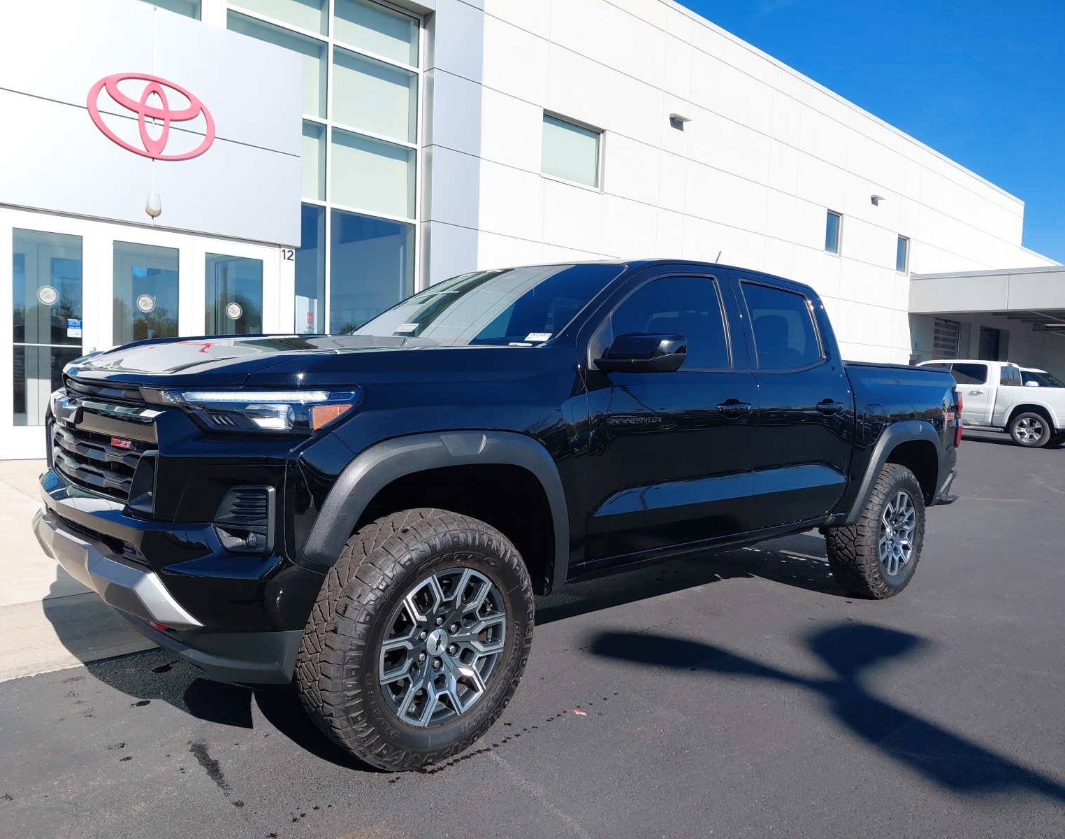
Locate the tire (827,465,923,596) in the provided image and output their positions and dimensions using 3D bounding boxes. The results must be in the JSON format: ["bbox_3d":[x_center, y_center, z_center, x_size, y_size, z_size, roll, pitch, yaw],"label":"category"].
[{"bbox_3d":[2.086,0.665,4.886,0.800,0.800,0.275,-1,5,-43],"label":"tire"}]

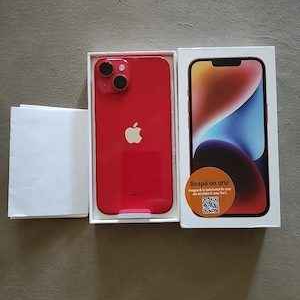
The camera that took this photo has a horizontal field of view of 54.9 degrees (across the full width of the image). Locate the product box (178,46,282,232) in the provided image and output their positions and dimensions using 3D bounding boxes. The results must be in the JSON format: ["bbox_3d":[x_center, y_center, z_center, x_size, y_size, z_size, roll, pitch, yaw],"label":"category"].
[{"bbox_3d":[0.070,-0.012,0.273,0.087,0.027,0.163,-1,88,0],"label":"product box"}]

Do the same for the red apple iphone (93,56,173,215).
[{"bbox_3d":[-0.015,-0.014,0.273,0.071,0.009,0.147,-1,88,0],"label":"red apple iphone"}]

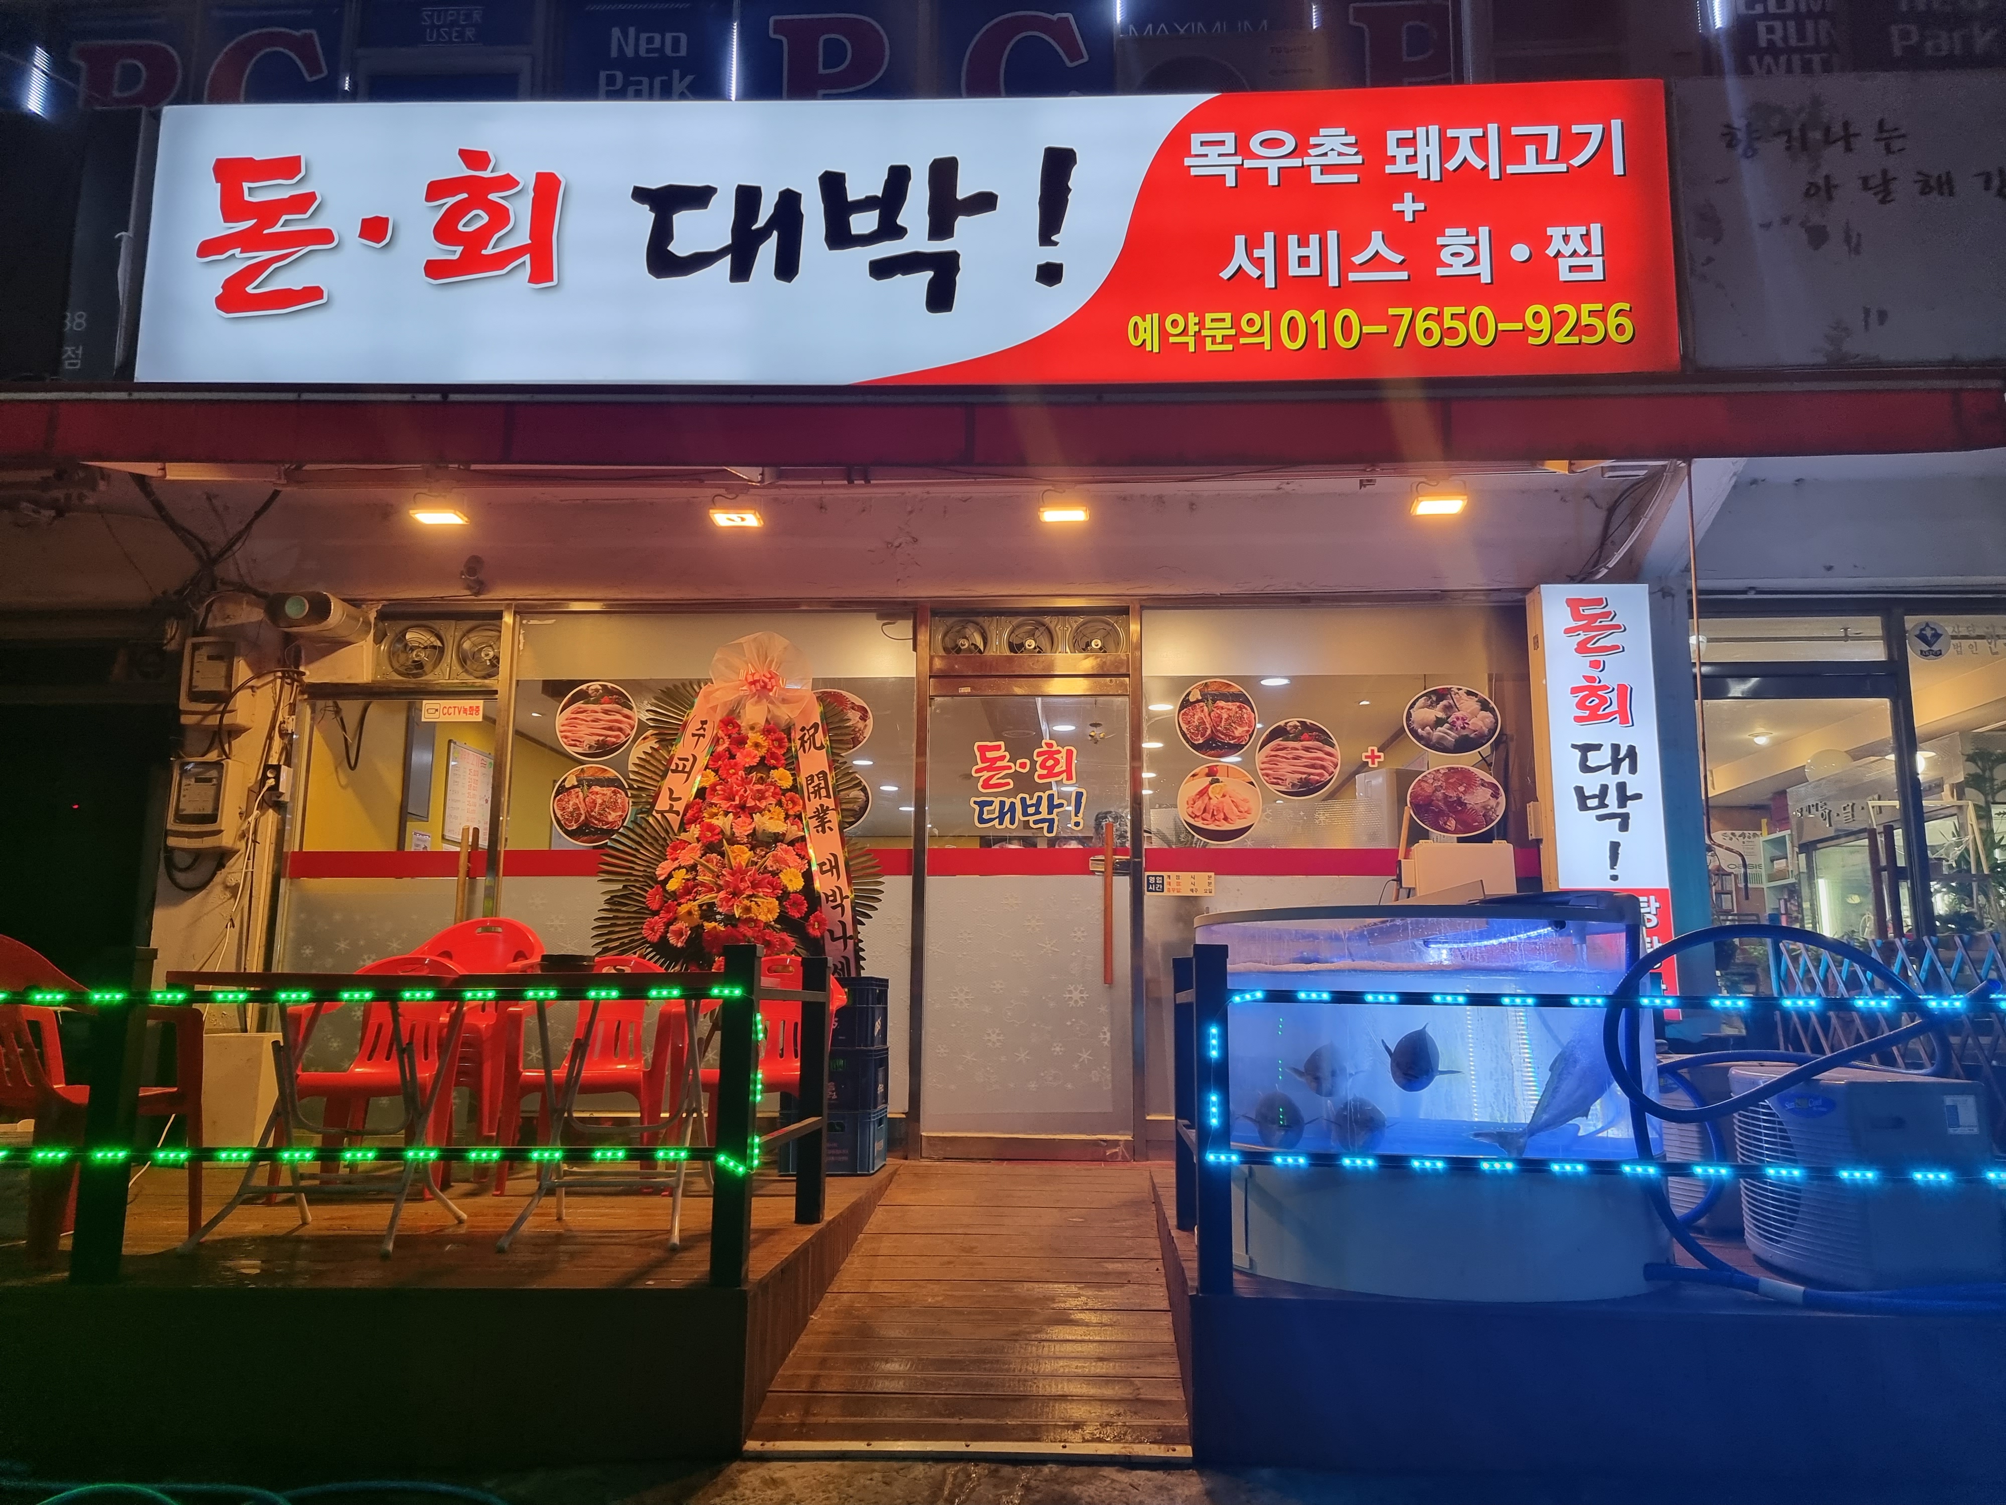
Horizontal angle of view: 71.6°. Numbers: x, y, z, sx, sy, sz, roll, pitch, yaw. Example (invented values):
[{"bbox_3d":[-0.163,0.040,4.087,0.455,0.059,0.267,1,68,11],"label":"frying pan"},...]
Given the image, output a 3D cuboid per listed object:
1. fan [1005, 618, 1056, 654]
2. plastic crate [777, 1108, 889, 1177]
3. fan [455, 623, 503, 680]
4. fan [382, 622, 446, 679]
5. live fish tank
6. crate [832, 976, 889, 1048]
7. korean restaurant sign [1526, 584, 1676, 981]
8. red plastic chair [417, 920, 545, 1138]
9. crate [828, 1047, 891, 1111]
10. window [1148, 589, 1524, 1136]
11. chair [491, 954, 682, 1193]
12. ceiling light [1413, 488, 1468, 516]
[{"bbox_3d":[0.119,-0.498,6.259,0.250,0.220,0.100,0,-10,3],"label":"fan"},{"bbox_3d":[-0.688,1.571,5.652,0.370,0.242,0.330,0,-10,3],"label":"plastic crate"},{"bbox_3d":[-2.387,-0.465,6.393,0.270,0.270,0.110,0,-10,3],"label":"fan"},{"bbox_3d":[-2.780,-0.475,6.588,0.290,0.290,0.120,0,-10,3],"label":"fan"},{"bbox_3d":[1.194,0.936,3.969,1.250,0.940,1.240,0,-10,3],"label":"live fish tank"},{"bbox_3d":[-0.690,1.073,5.738,0.370,0.275,0.330,0,-10,3],"label":"crate"},{"bbox_3d":[2.556,0.198,5.945,0.457,1.855,0.190,0,-10,3],"label":"korean restaurant sign"},{"bbox_3d":[-2.108,1.059,5.464,0.585,0.825,0.560,-1,-10,5],"label":"red plastic chair"},{"bbox_3d":[-0.674,1.321,5.669,0.360,0.255,0.420,0,-10,3],"label":"crate"},{"bbox_3d":[1.459,0.466,5.977,1.720,2.270,0.070,0,-10,3],"label":"window"},{"bbox_3d":[-1.464,1.175,5.159,0.585,0.825,0.560,0,-10,-1],"label":"chair"},{"bbox_3d":[1.605,-0.910,5.113,0.180,0.050,0.140,0,-10,3],"label":"ceiling light"}]

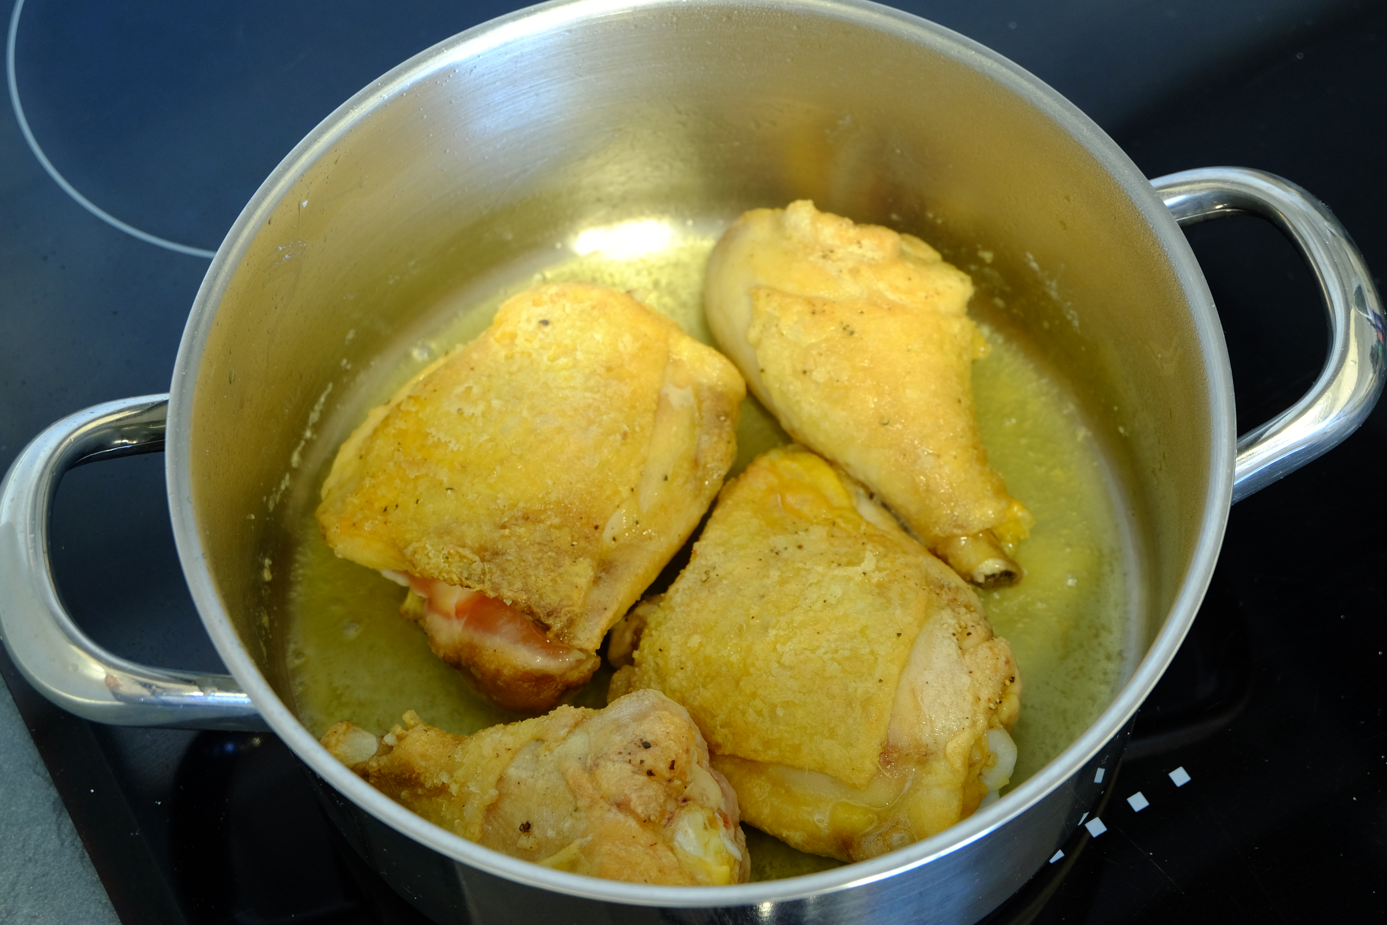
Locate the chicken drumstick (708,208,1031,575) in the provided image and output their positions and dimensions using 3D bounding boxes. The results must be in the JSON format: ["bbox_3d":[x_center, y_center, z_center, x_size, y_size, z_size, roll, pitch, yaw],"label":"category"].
[{"bbox_3d":[0.054,-0.021,0.647,0.064,0.047,0.120,-21,62,-10],"label":"chicken drumstick"}]

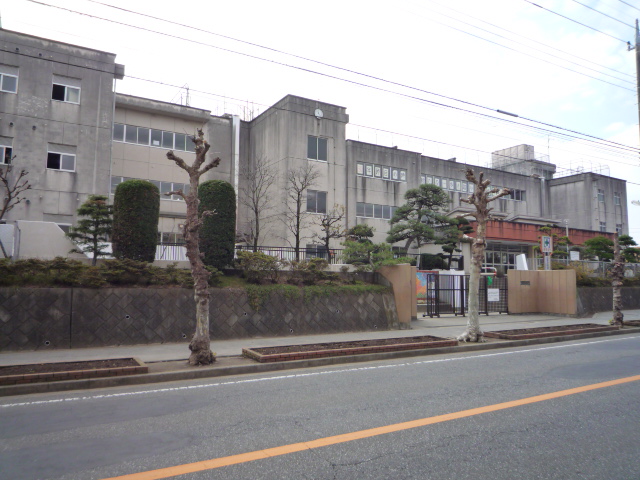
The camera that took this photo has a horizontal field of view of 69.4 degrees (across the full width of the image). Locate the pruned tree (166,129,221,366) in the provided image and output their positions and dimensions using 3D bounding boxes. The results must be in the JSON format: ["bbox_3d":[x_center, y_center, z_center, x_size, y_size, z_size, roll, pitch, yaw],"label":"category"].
[{"bbox_3d":[-2.480,0.091,9.121,1.050,4.678,0.950,4,-5,-30],"label":"pruned tree"}]

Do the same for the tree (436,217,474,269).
[{"bbox_3d":[7.617,0.190,25.920,2.000,3.043,1.950,4,-5,-30],"label":"tree"}]

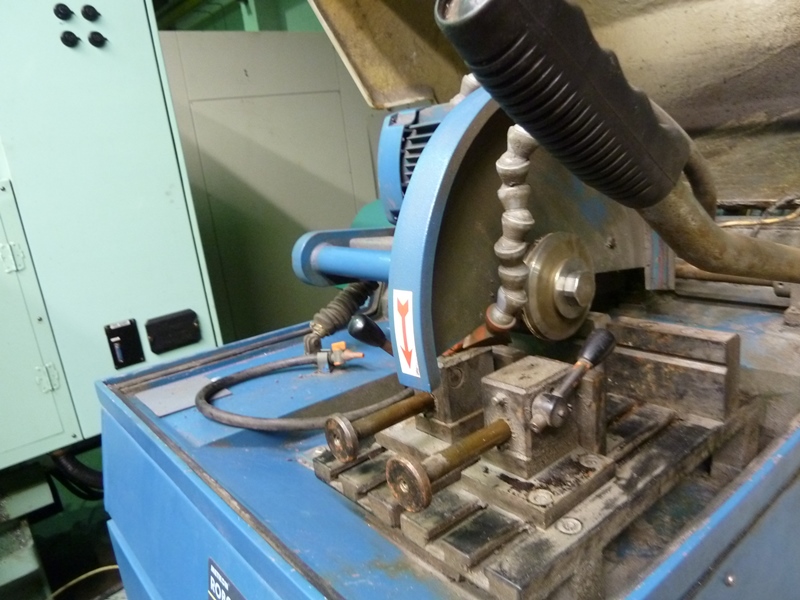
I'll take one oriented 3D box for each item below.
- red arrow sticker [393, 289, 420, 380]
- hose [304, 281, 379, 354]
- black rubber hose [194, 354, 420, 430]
[{"bbox_3d":[0.005,0.029,0.483,0.004,0.073,0.025,-15,15,-36],"label":"red arrow sticker"},{"bbox_3d":[-0.092,0.022,0.884,0.151,0.041,0.041,-44,-26,18],"label":"hose"},{"bbox_3d":[-0.134,0.117,0.746,0.217,0.025,0.270,-17,16,-36],"label":"black rubber hose"}]

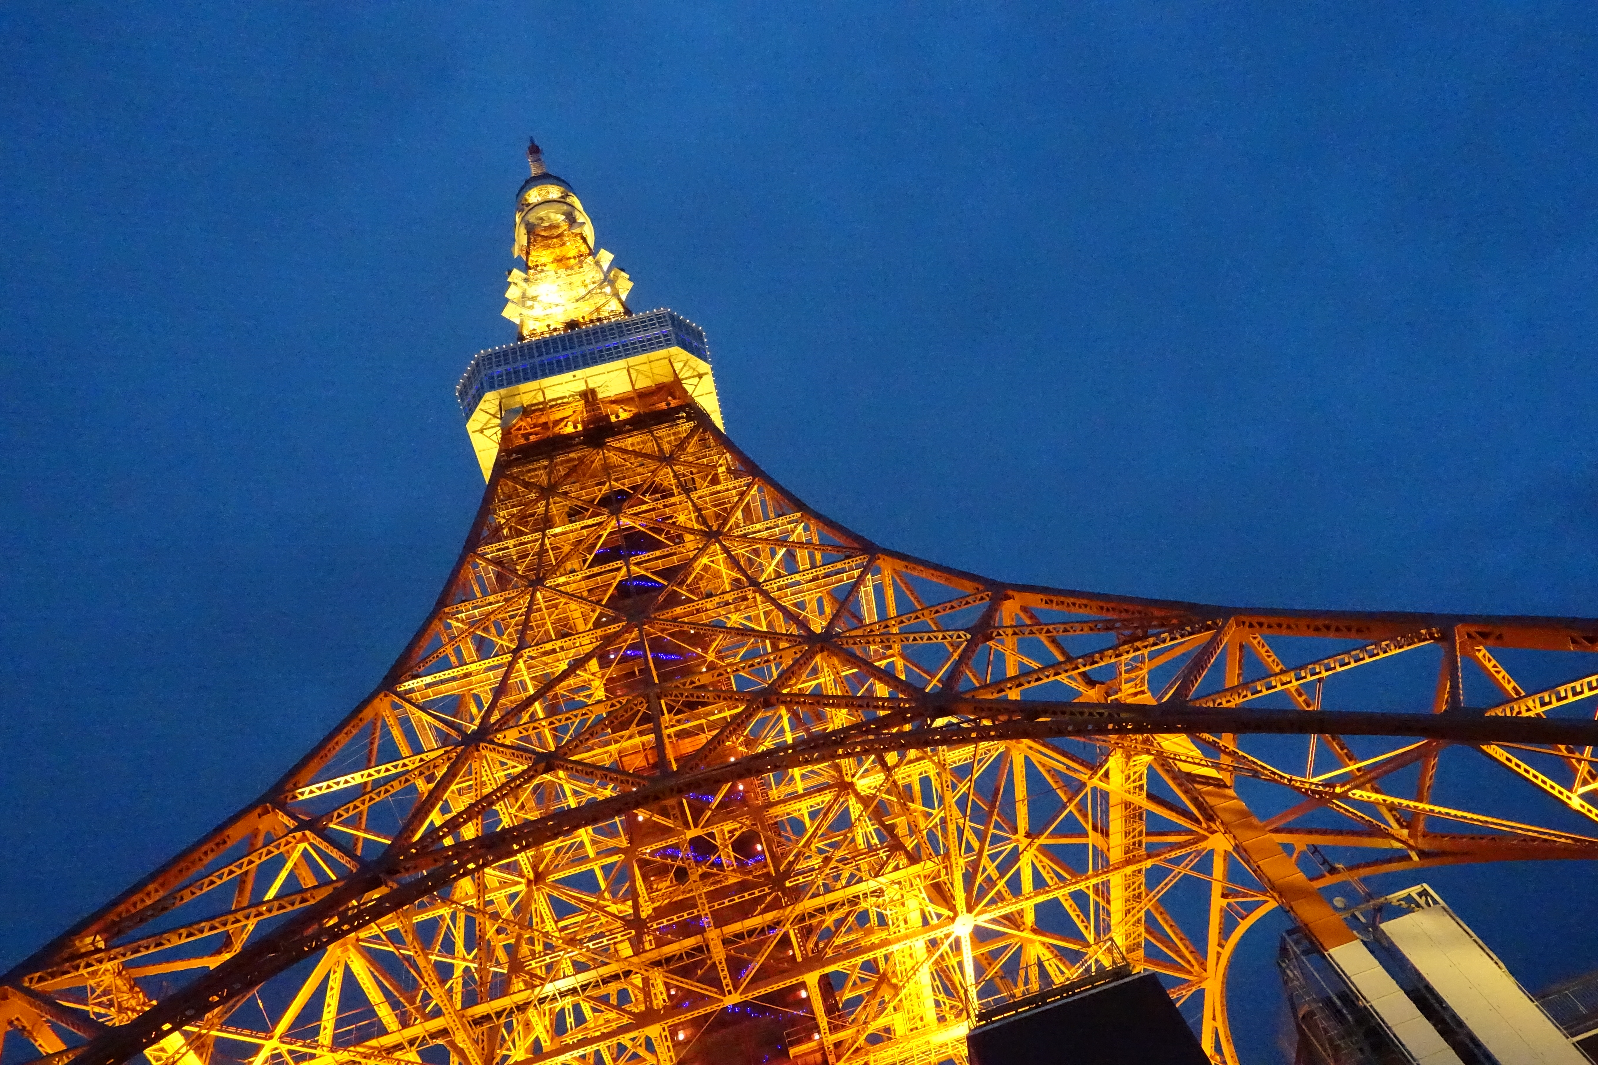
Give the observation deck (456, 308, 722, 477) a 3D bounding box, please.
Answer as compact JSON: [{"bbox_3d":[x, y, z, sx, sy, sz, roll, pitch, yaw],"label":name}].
[{"bbox_3d":[-28.174,-10.968,158.534,36.613,10.991,36.613,-15,-56,-8],"label":"observation deck"}]

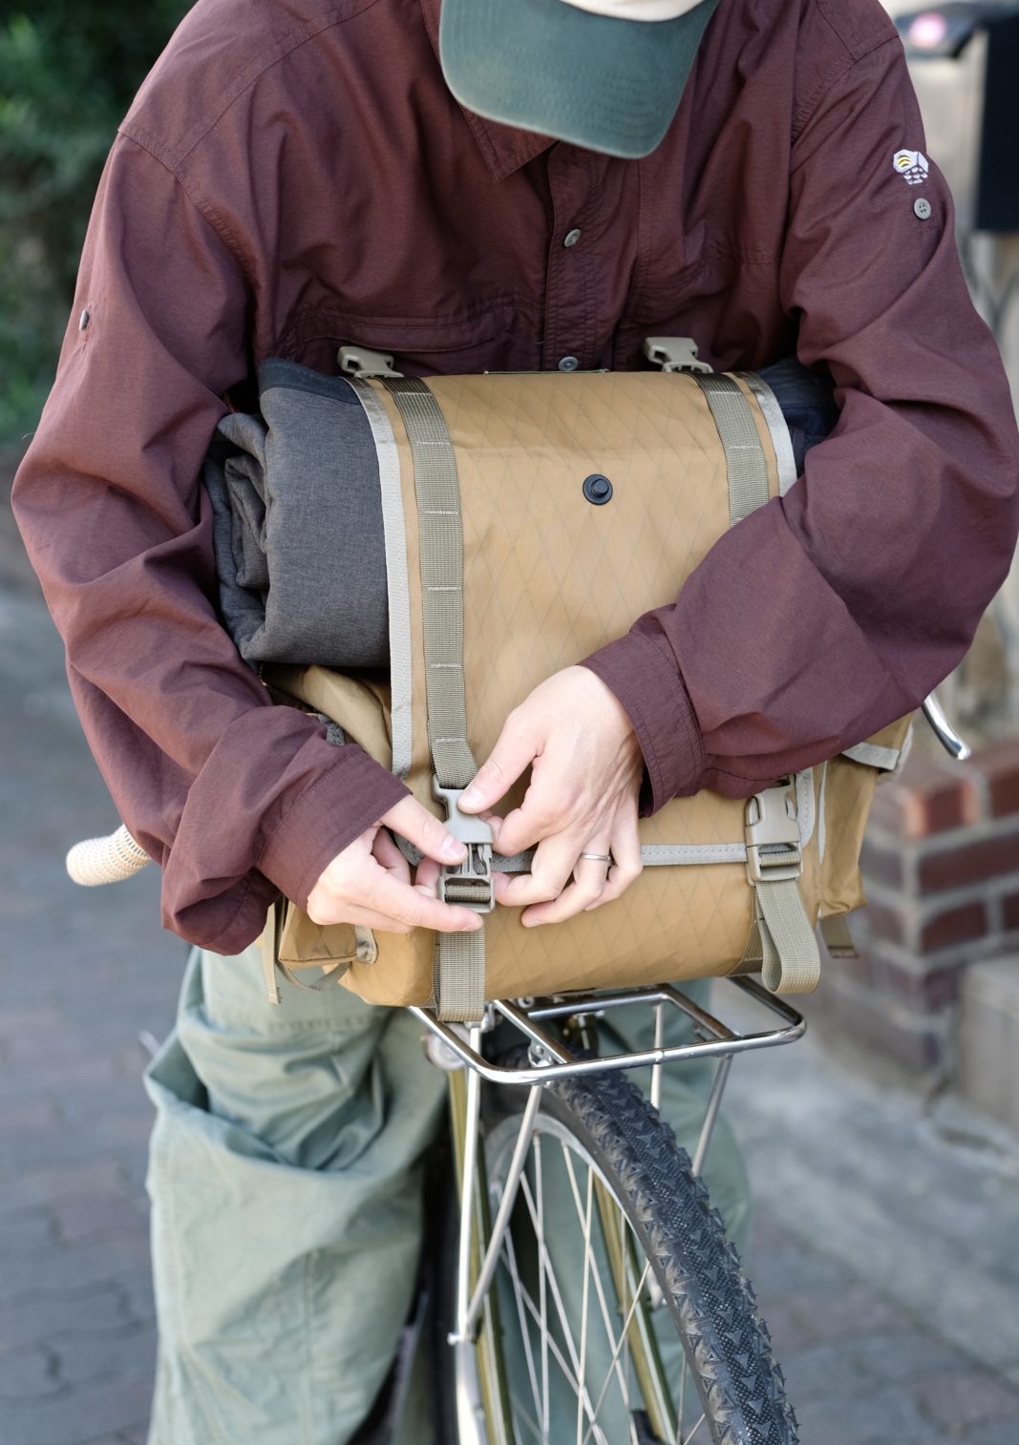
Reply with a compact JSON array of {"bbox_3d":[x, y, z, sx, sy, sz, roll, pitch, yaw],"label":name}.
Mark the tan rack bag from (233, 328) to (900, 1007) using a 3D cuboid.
[{"bbox_3d":[0.026,-0.029,2.220,0.405,0.355,0.220,-4,16,-15],"label":"tan rack bag"}]

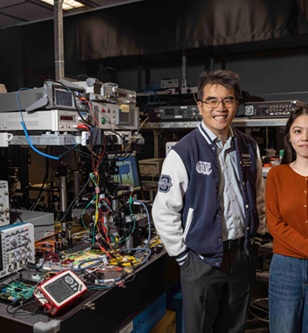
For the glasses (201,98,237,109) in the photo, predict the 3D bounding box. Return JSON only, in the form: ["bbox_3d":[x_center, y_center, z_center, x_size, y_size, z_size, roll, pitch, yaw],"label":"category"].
[{"bbox_3d":[0.290,-0.288,1.745,0.142,0.046,0.145,-2,14,-1],"label":"glasses"}]

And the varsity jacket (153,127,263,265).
[{"bbox_3d":[0.252,0.112,1.735,0.510,0.600,0.300,-2,5,-16],"label":"varsity jacket"}]

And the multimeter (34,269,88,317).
[{"bbox_3d":[-0.322,0.438,1.362,0.099,0.040,0.167,41,19,15],"label":"multimeter"}]

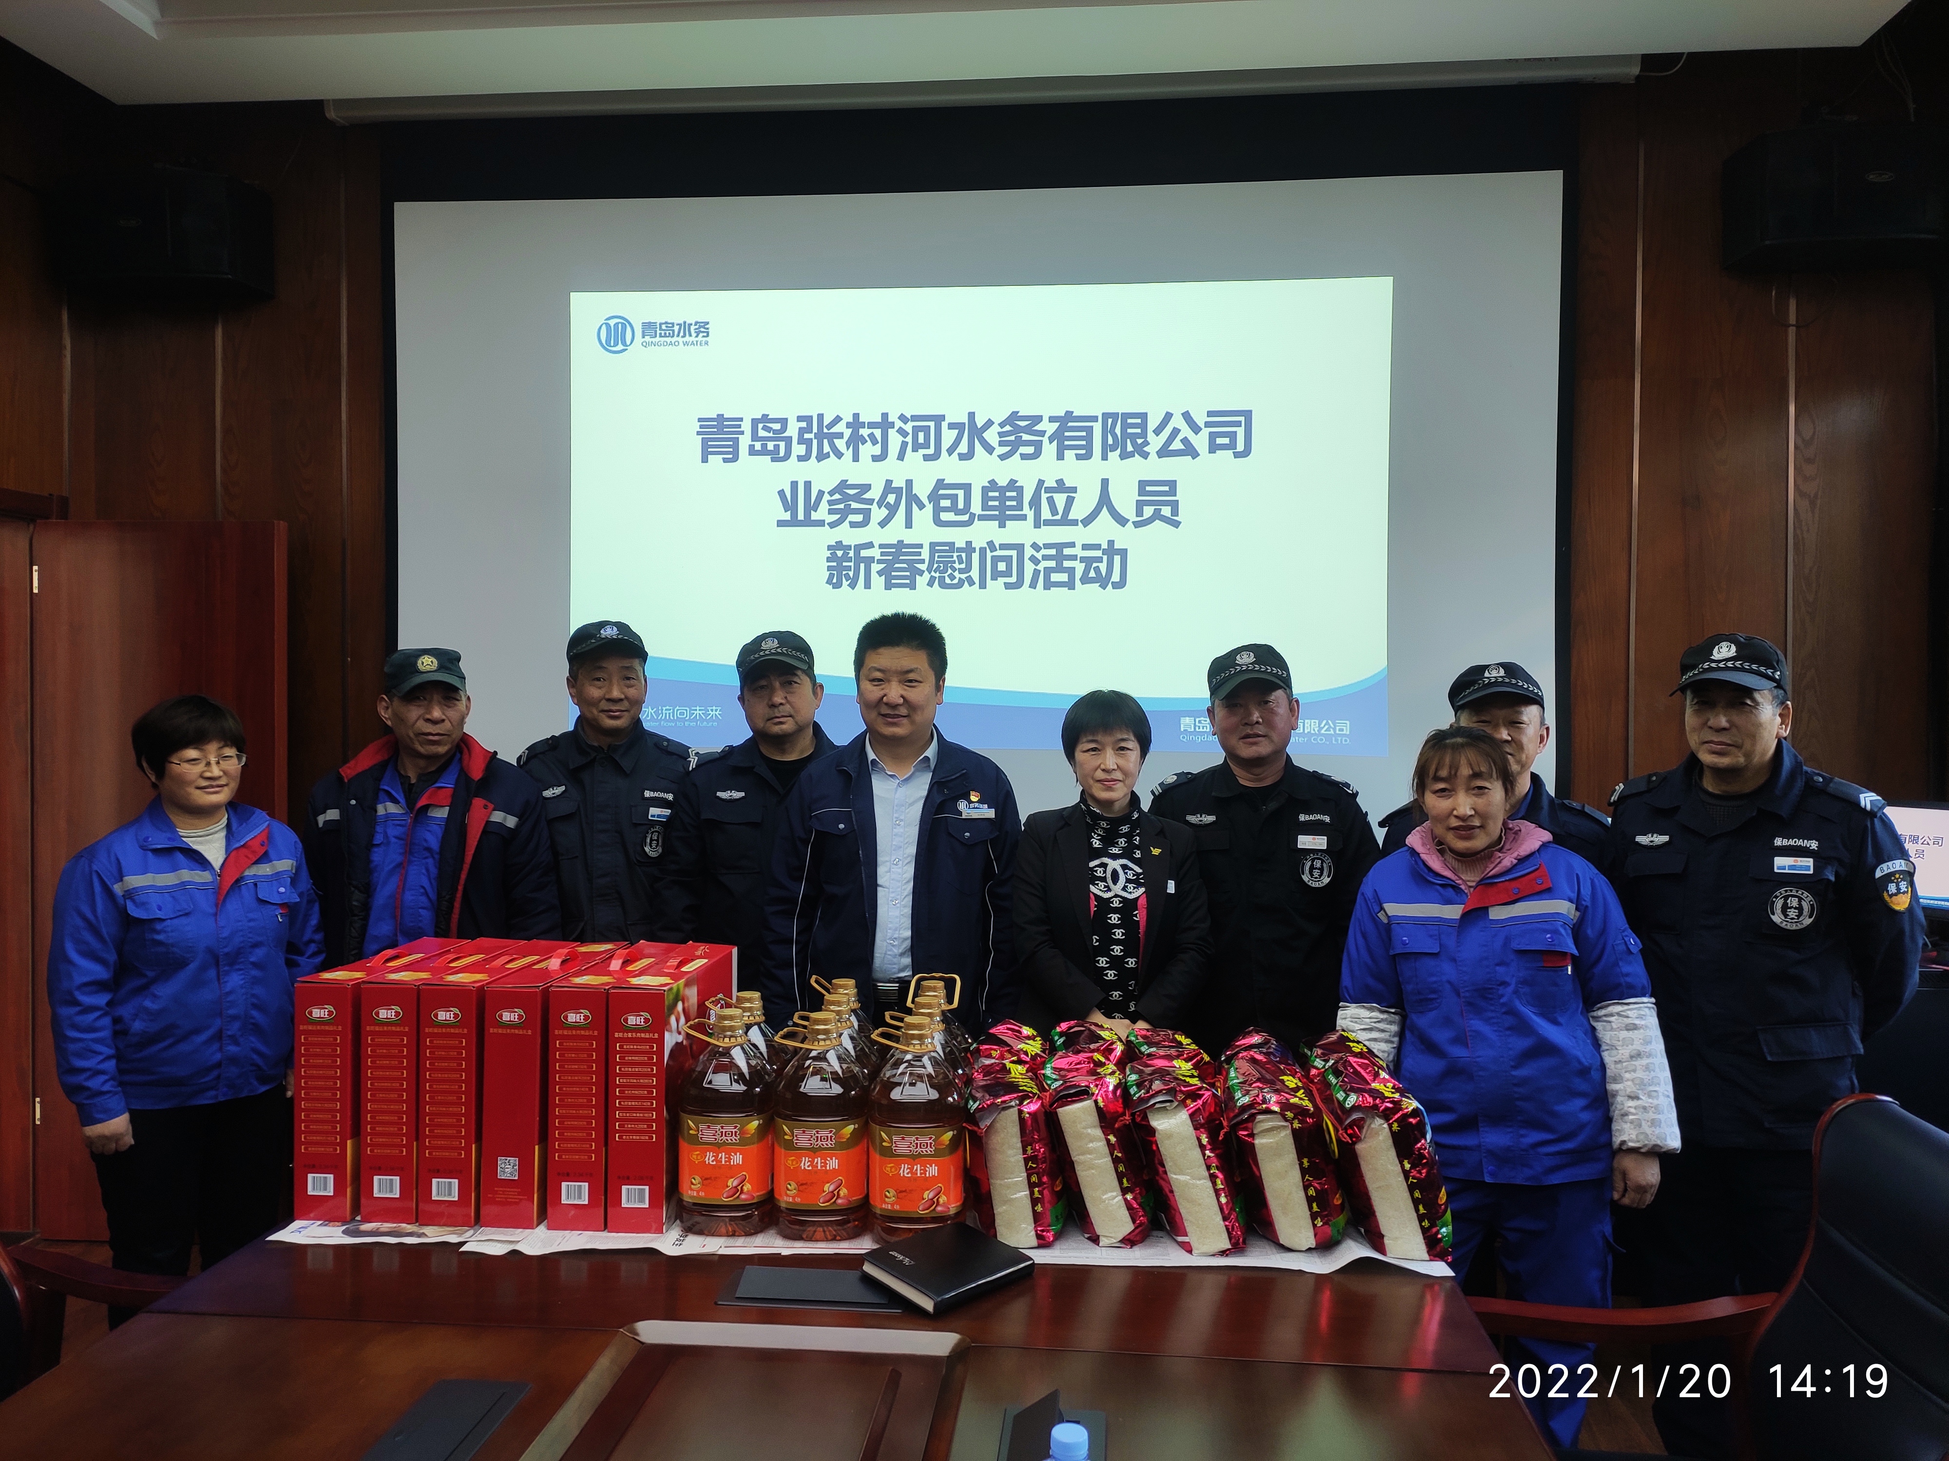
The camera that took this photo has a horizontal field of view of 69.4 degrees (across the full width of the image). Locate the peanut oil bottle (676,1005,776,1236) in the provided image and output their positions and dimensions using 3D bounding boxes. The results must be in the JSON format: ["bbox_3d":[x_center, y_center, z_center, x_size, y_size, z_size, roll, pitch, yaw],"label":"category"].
[{"bbox_3d":[-0.397,0.616,2.252,0.150,0.336,0.150,0,1,-2],"label":"peanut oil bottle"}]

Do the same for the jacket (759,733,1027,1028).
[{"bbox_3d":[-0.166,0.378,2.847,0.510,0.740,0.310,0,1,0],"label":"jacket"}]

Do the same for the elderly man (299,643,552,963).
[{"bbox_3d":[-1.139,0.692,2.966,0.510,1.719,0.310,0,1,-17],"label":"elderly man"}]

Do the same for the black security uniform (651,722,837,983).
[{"bbox_3d":[-0.394,0.374,2.900,0.520,0.770,0.290,0,1,-6],"label":"black security uniform"}]

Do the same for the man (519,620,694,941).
[{"bbox_3d":[-0.789,0.645,3.020,0.500,1.750,0.290,0,1,-9],"label":"man"}]

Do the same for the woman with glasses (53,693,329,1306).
[{"bbox_3d":[-1.611,0.743,2.885,0.300,1.614,0.480,1,1,45],"label":"woman with glasses"}]

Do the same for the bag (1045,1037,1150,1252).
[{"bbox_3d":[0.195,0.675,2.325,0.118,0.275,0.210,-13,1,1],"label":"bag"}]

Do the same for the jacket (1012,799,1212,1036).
[{"bbox_3d":[0.280,0.481,2.886,0.410,0.660,0.300,0,1,6],"label":"jacket"}]

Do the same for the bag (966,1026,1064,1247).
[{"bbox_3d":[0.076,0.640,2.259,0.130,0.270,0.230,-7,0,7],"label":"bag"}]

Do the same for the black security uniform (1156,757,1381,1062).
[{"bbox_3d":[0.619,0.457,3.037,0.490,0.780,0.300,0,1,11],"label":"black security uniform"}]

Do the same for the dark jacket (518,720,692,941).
[{"bbox_3d":[-0.789,0.370,3.020,0.500,0.770,0.280,0,1,-9],"label":"dark jacket"}]

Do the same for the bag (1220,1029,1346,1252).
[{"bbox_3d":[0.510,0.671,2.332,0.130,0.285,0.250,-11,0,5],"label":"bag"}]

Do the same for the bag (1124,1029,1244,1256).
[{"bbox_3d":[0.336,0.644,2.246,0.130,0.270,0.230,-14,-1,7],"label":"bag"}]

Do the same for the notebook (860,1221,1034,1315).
[{"bbox_3d":[-0.036,0.778,2.040,0.162,0.023,0.224,1,1,39],"label":"notebook"}]

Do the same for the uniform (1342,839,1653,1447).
[{"bbox_3d":[0.942,0.836,2.520,0.530,1.270,0.300,1,1,27],"label":"uniform"}]

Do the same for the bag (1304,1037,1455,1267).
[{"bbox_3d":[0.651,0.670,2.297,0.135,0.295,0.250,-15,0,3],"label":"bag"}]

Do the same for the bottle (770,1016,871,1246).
[{"bbox_3d":[-0.245,0.636,2.284,0.153,0.343,0.153,0,1,4],"label":"bottle"}]

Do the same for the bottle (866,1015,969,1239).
[{"bbox_3d":[-0.090,0.618,2.222,0.150,0.336,0.150,0,1,1],"label":"bottle"}]

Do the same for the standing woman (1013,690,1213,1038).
[{"bbox_3d":[0.280,0.728,2.860,0.430,1.600,0.280,0,1,5],"label":"standing woman"}]

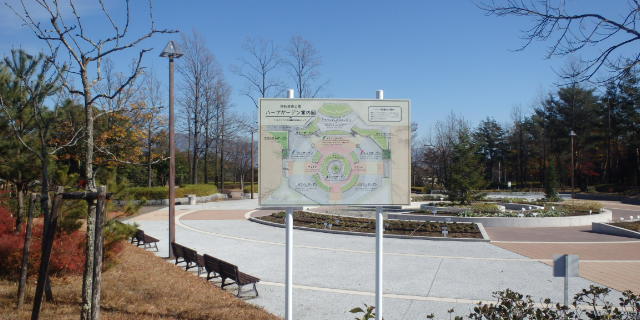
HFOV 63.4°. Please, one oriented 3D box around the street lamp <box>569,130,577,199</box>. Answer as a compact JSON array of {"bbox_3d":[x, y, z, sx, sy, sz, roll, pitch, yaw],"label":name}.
[{"bbox_3d":[26.145,0.460,53.585,0.750,7.039,0.750,0,-1,0],"label":"street lamp"}]

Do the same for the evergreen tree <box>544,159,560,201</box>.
[{"bbox_3d":[20.210,1.717,45.045,1.400,3.696,1.400,0,-1,0],"label":"evergreen tree"}]

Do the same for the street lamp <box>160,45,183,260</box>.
[{"bbox_3d":[-4.717,-0.354,16.584,0.700,6.957,0.700,0,-1,0],"label":"street lamp"}]

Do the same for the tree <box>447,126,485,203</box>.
[{"bbox_3d":[10.258,0.401,36.566,2.750,5.474,2.750,0,-1,0],"label":"tree"}]

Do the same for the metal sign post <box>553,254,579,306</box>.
[{"bbox_3d":[4.137,2.154,8.714,0.420,1.121,0.070,0,-1,2],"label":"metal sign post"}]

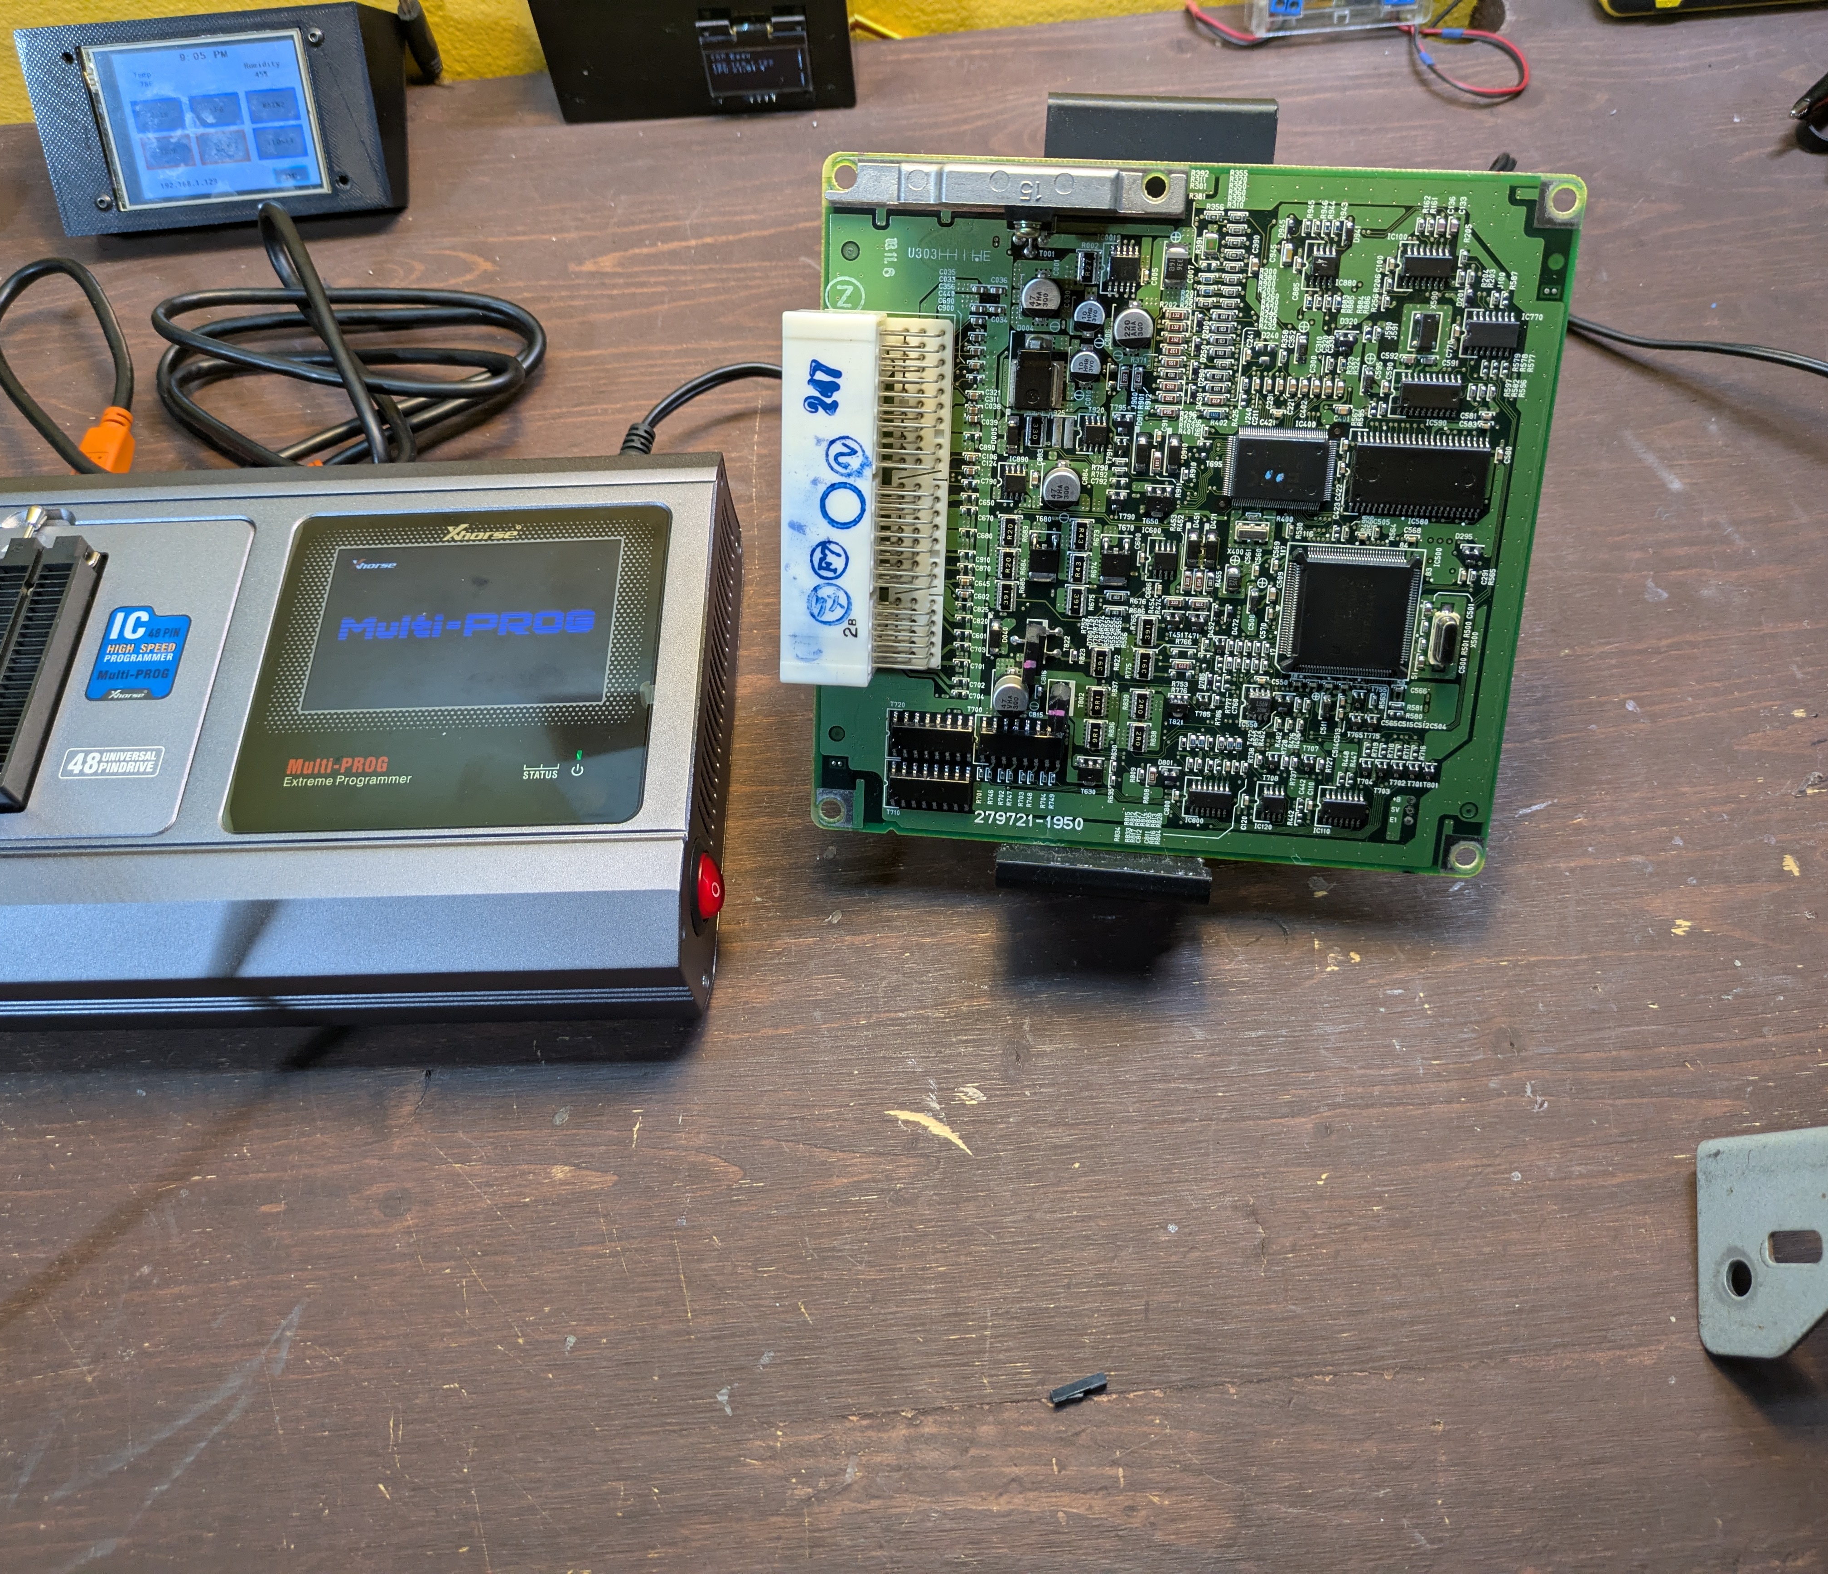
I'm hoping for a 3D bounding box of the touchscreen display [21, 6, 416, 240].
[{"bbox_3d":[-0.231,-0.226,0.517,0.110,0.063,0.048,-5,20,1],"label":"touchscreen display"}]

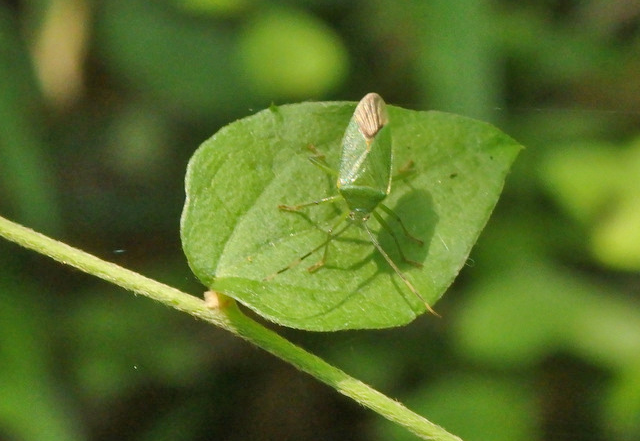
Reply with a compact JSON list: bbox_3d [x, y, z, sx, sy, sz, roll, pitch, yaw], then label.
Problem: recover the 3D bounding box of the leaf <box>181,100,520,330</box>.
[{"bbox_3d":[0.004,-0.002,0.441,0.038,0.007,0.031,-24,60,-15],"label":"leaf"}]

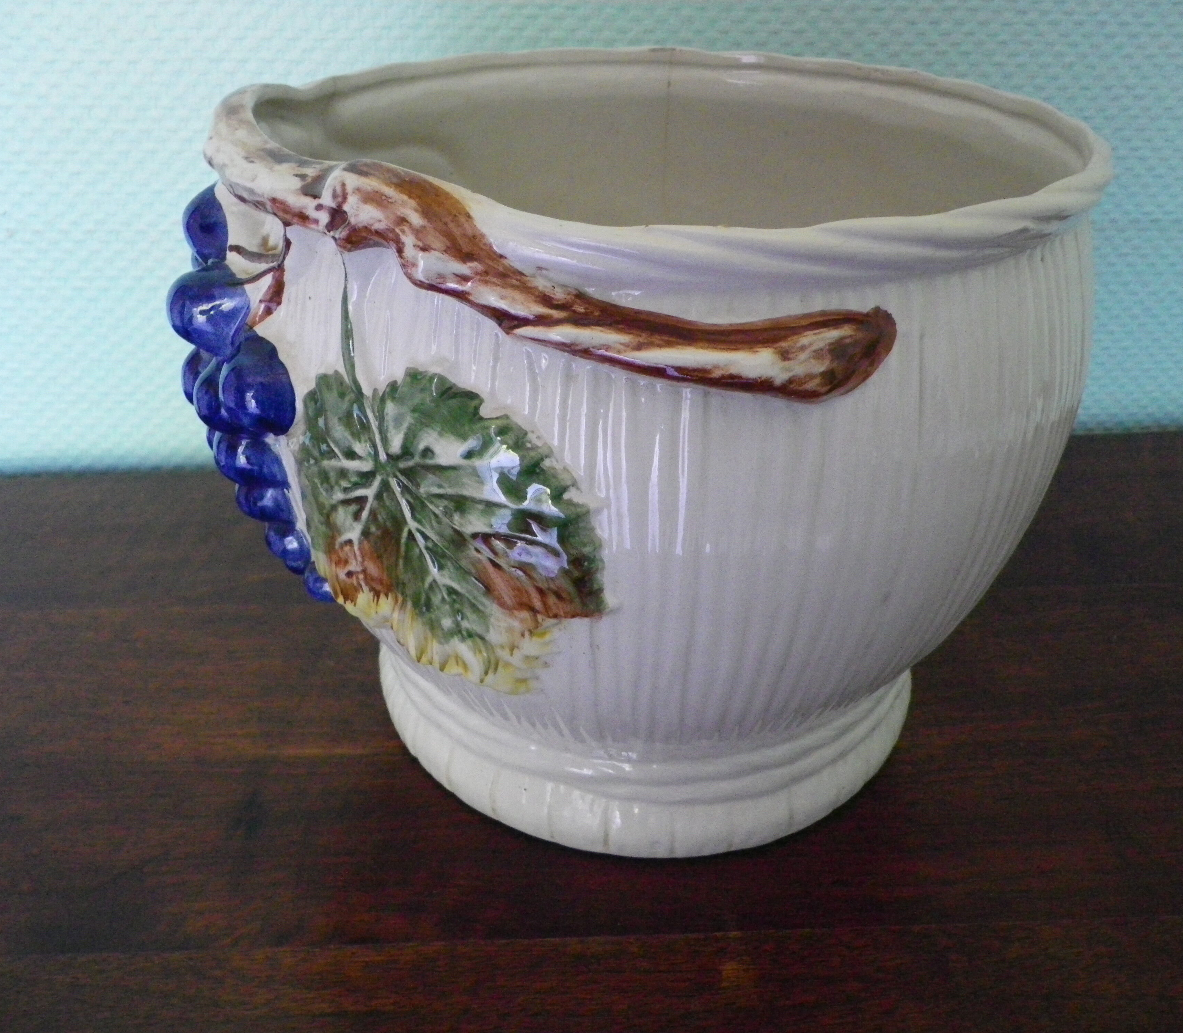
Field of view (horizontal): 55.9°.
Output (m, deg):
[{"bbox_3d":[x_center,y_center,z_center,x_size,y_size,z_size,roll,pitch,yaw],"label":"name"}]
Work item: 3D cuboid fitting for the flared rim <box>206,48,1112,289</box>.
[{"bbox_3d":[0.021,-0.118,0.351,0.266,0.021,0.260,-4,31,-8],"label":"flared rim"}]

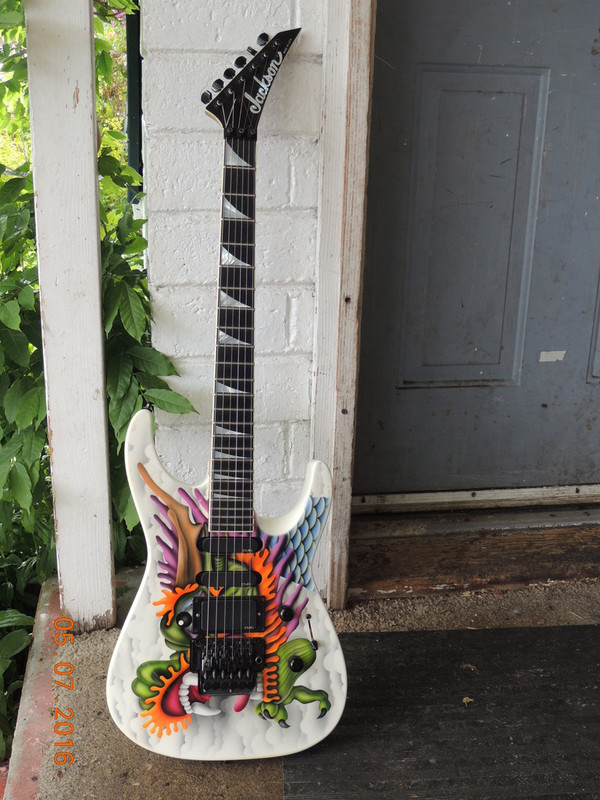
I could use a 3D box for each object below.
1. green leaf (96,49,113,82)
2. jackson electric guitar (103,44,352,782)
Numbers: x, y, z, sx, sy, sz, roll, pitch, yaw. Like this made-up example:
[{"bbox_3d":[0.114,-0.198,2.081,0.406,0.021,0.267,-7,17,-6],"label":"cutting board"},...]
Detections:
[{"bbox_3d":[-0.301,-0.519,1.550,0.025,0.060,0.020,-11,11,-7],"label":"green leaf"},{"bbox_3d":[-0.093,-0.013,1.272,0.306,0.937,0.066,1,-2,0],"label":"jackson electric guitar"}]

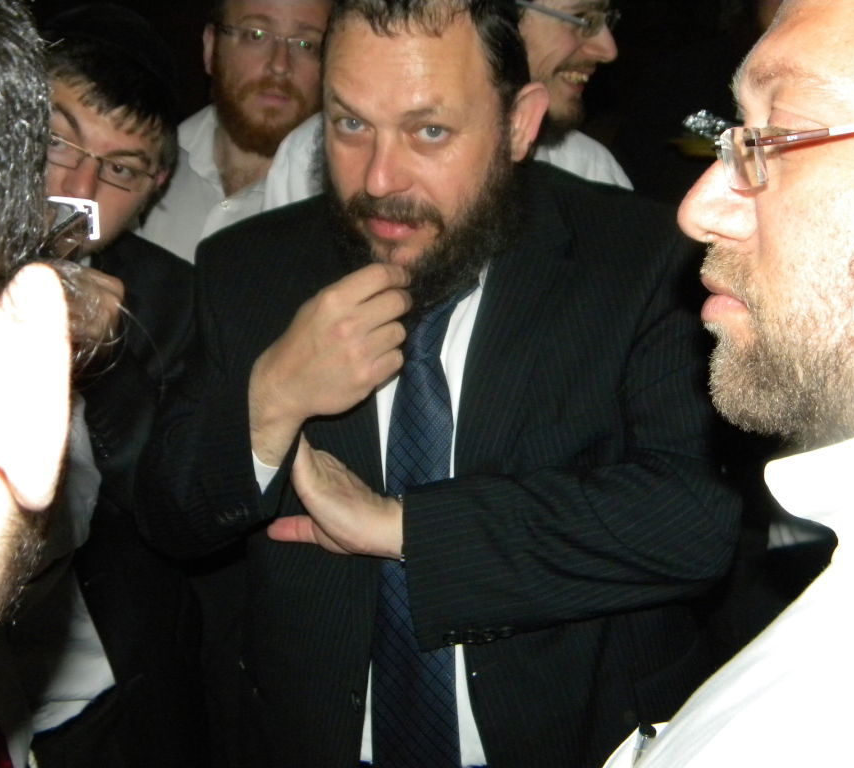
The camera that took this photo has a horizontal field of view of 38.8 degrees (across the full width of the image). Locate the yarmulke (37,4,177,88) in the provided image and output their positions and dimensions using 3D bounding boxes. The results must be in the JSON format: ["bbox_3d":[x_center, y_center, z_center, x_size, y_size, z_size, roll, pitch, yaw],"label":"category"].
[{"bbox_3d":[-0.298,-0.329,1.140,0.155,0.062,0.160,21,1,-30],"label":"yarmulke"}]

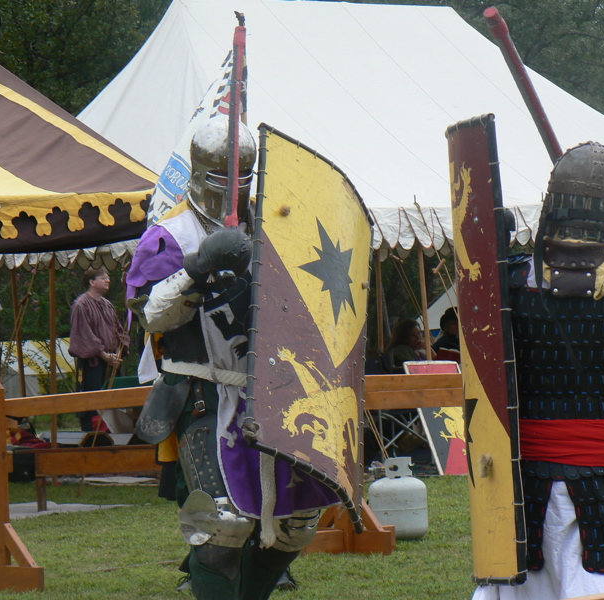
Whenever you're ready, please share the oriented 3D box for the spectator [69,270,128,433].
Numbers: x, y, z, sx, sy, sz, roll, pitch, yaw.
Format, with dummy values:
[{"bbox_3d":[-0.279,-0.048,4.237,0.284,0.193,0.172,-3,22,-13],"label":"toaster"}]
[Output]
[{"bbox_3d":[-1.746,0.582,29.300,0.580,1.760,0.420,-2,0,-45],"label":"spectator"}]

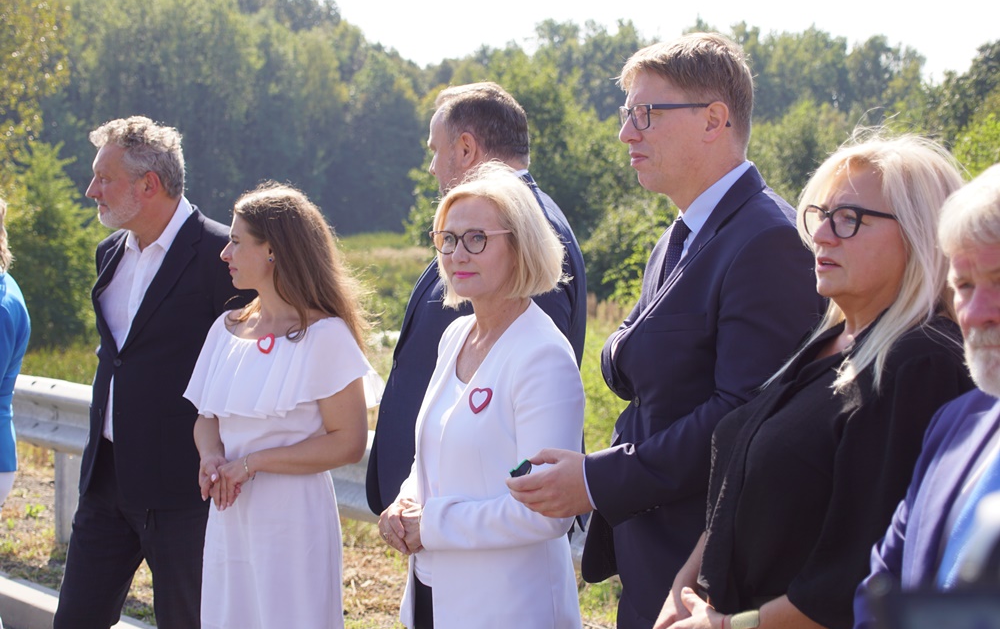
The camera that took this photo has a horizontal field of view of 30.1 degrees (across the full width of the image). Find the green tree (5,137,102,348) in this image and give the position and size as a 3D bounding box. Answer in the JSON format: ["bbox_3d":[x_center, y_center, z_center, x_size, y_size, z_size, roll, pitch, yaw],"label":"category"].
[{"bbox_3d":[-6.300,-1.000,26.500,1.600,2.950,1.600,-1,3,-13],"label":"green tree"}]

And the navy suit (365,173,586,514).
[{"bbox_3d":[-0.050,0.072,3.840,0.380,0.750,0.540,-1,3,-15],"label":"navy suit"}]

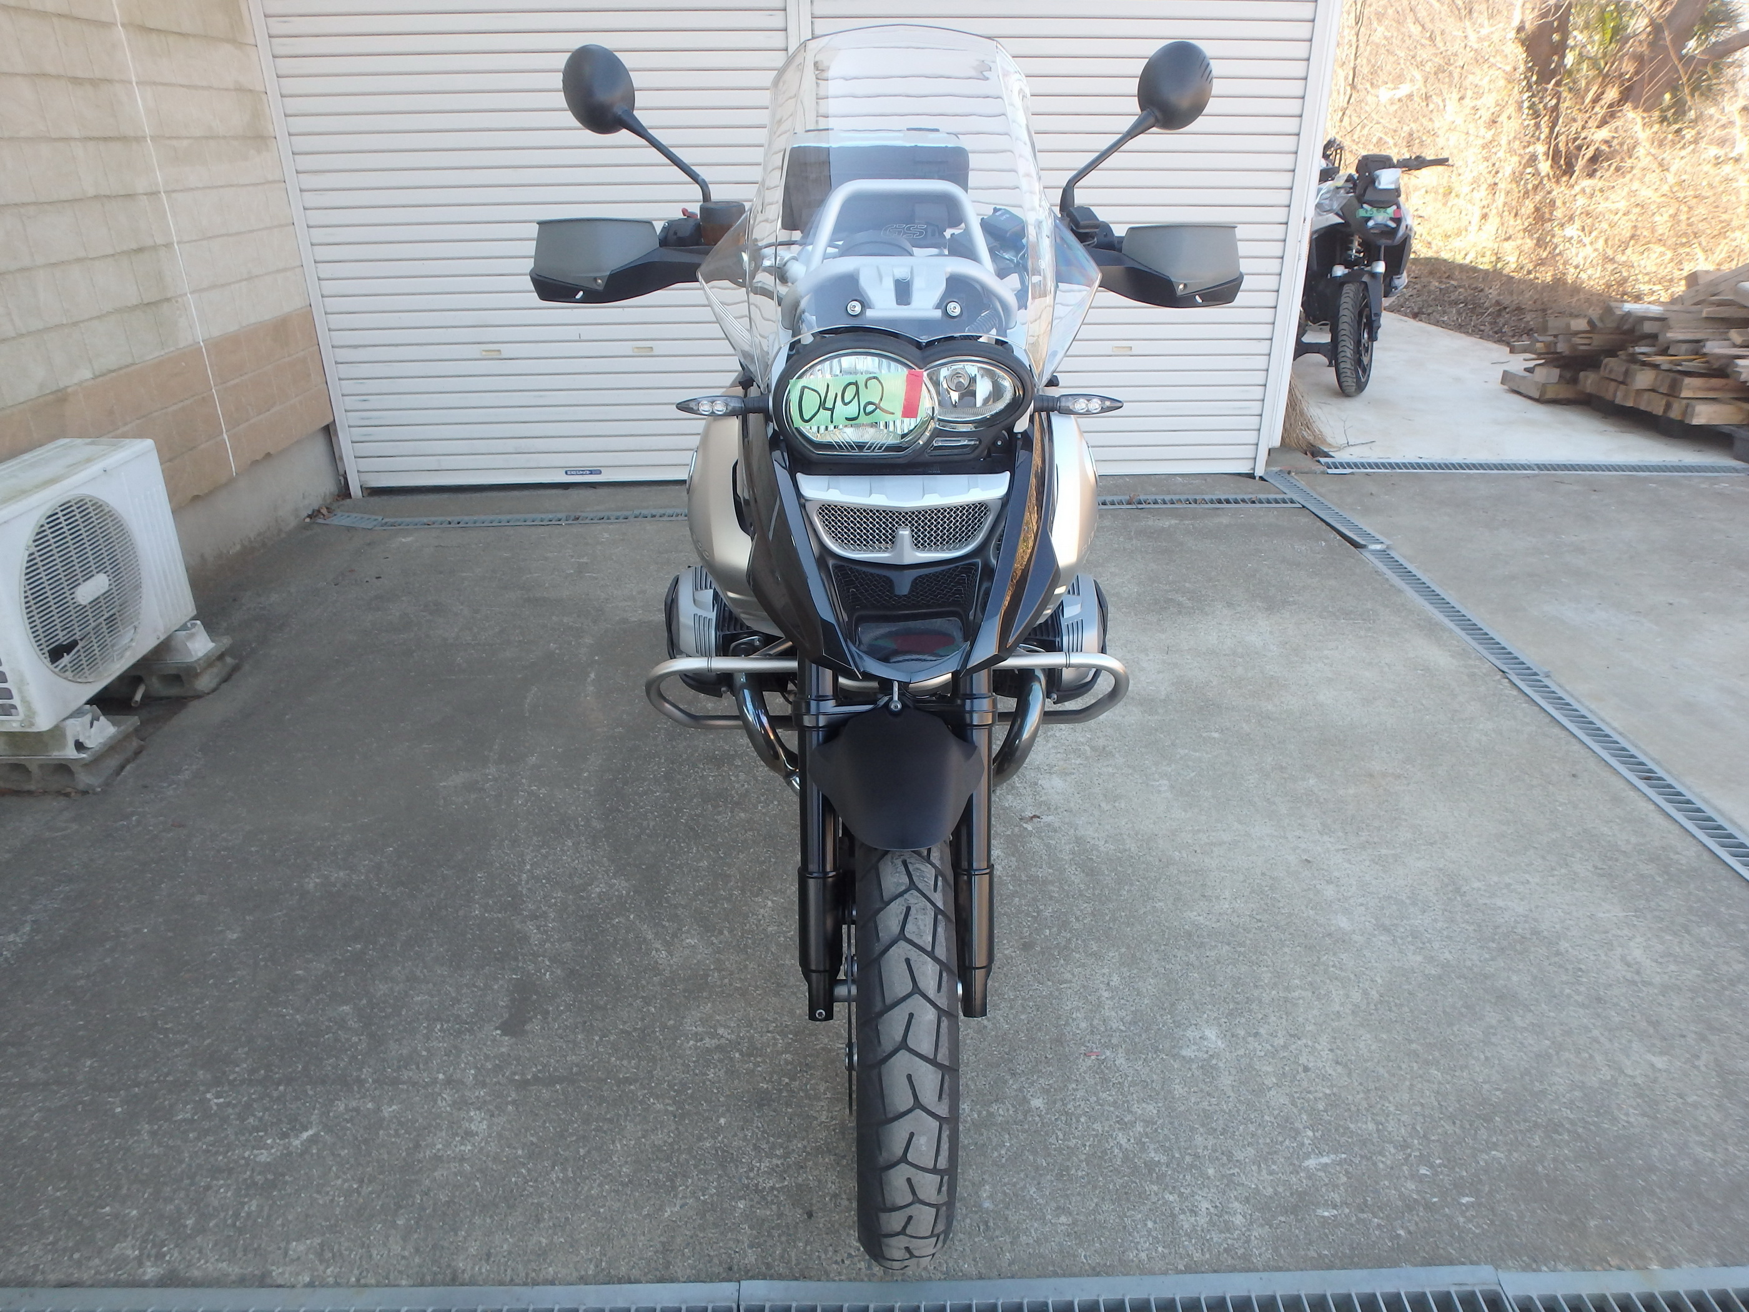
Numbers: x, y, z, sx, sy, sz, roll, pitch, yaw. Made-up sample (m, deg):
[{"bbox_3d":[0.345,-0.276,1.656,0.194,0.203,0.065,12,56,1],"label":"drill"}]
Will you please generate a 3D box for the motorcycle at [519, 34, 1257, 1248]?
[{"bbox_3d":[0.024,-0.273,1.997,0.980,1.530,2.260,-1,26,-1],"label":"motorcycle"}]

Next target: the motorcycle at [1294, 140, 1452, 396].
[{"bbox_3d":[2.750,-2.370,6.420,0.900,1.230,2.200,2,26,6],"label":"motorcycle"}]

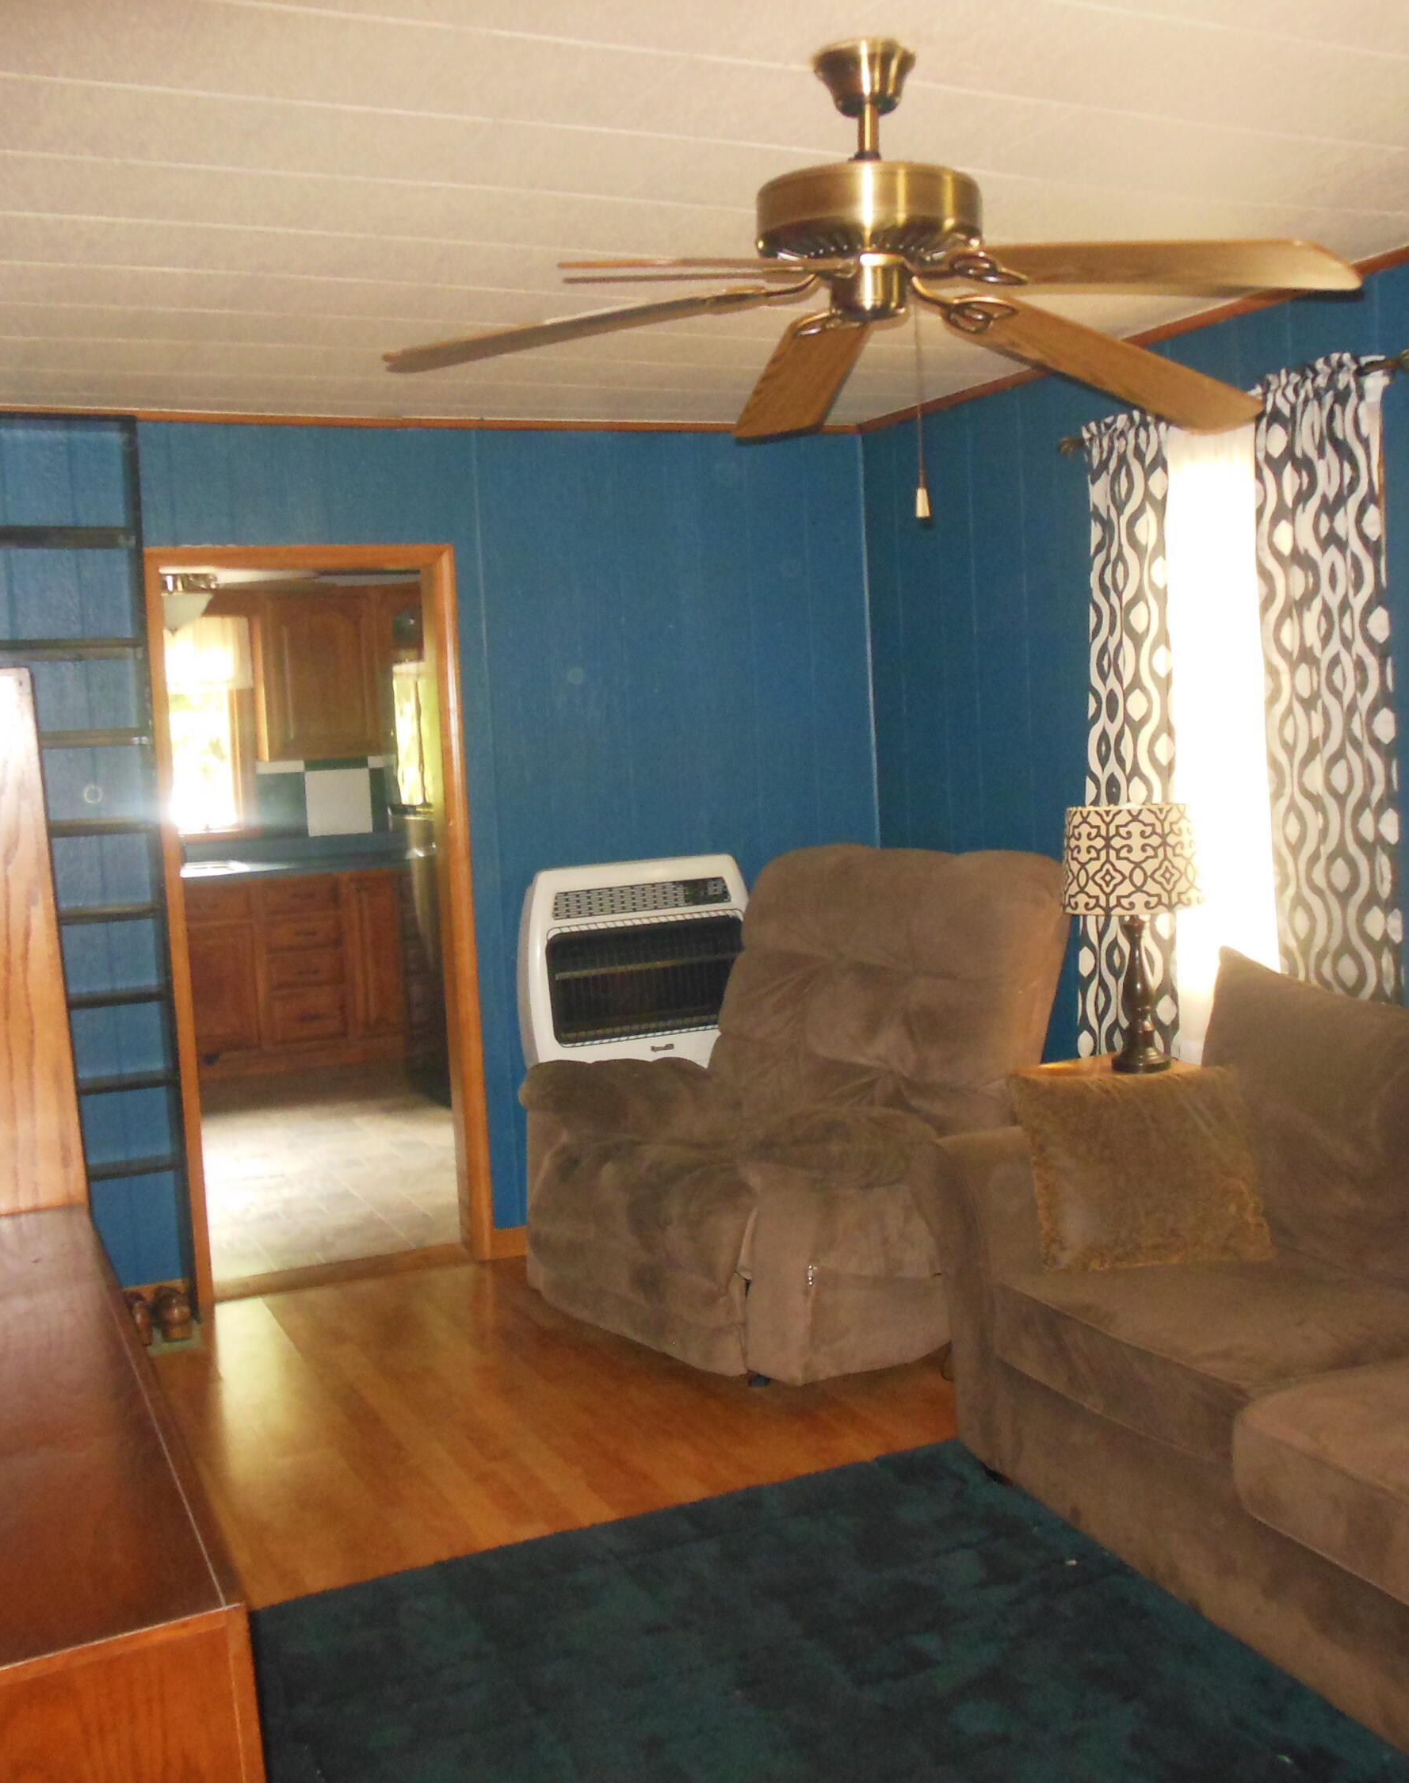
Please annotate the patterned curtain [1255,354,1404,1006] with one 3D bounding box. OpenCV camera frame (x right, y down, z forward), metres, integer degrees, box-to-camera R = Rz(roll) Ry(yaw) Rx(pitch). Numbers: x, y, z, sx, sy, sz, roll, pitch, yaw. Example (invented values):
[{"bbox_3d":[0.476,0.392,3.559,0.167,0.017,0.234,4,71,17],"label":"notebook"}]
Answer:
[{"bbox_3d":[1.355,-0.070,3.722,0.089,2.100,0.364,-6,7,-26],"label":"patterned curtain"}]

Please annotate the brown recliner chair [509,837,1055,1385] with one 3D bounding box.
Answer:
[{"bbox_3d":[0.189,0.518,4.546,1.015,1.143,1.005,-8,8,-40],"label":"brown recliner chair"}]

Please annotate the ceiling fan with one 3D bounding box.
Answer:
[{"bbox_3d":[0.216,-0.877,2.223,1.280,0.394,1.280,-6,7,-26],"label":"ceiling fan"}]

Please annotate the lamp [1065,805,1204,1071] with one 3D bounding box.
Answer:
[{"bbox_3d":[1.017,0.104,3.994,0.310,0.603,0.310,-3,6,0],"label":"lamp"}]

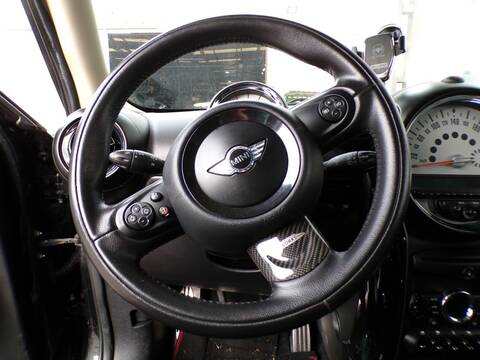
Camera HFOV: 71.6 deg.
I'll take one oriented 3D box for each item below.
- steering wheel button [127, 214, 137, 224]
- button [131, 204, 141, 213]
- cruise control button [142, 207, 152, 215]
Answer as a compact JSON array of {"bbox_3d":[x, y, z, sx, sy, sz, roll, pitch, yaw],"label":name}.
[{"bbox_3d":[-0.121,0.044,0.374,0.011,0.010,0.004,-29,-17,-5],"label":"steering wheel button"},{"bbox_3d":[-0.118,0.033,0.377,0.011,0.010,0.004,-29,-17,-5],"label":"button"},{"bbox_3d":[-0.105,0.035,0.375,0.011,0.010,0.004,-29,-17,-5],"label":"cruise control button"}]

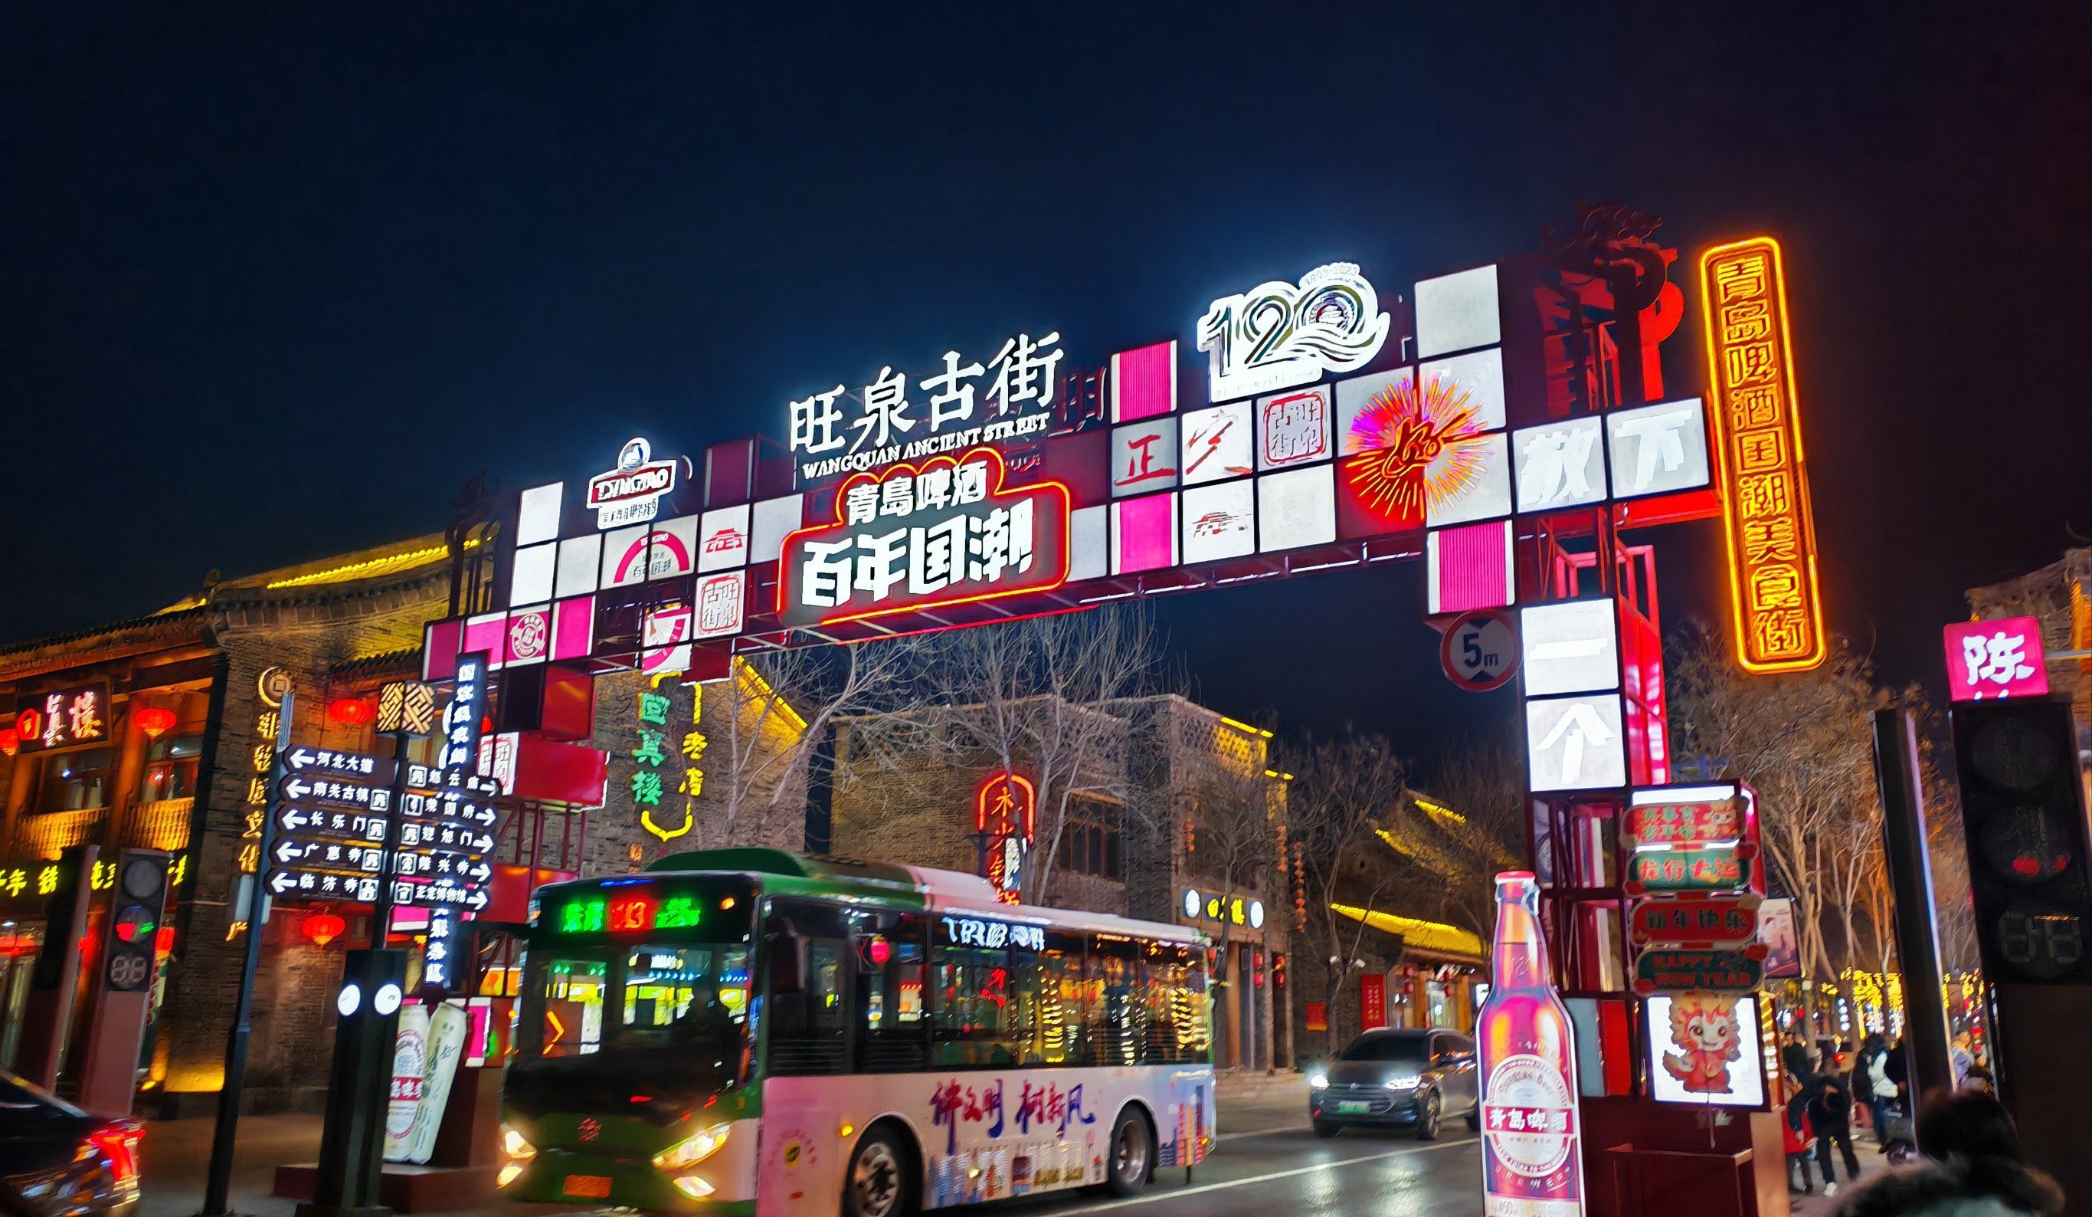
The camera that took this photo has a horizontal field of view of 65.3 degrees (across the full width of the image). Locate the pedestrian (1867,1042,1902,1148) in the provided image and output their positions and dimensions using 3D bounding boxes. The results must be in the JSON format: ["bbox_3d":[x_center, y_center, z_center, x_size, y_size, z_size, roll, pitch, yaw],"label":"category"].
[{"bbox_3d":[12.341,7.195,24.238,0.450,1.600,0.520,8,-16,-25],"label":"pedestrian"}]

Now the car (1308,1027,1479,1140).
[{"bbox_3d":[6.217,8.134,27.996,1.840,1.680,4.650,-7,-16,28],"label":"car"}]

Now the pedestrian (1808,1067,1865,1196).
[{"bbox_3d":[8.754,5.768,18.178,0.580,1.300,0.750,-4,-15,19],"label":"pedestrian"}]

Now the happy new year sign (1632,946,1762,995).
[{"bbox_3d":[4.029,2.236,10.094,0.773,0.295,0.060,-8,-17,31],"label":"happy new year sign"}]

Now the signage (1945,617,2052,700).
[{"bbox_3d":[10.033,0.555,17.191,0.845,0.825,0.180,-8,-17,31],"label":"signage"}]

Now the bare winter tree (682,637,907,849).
[{"bbox_3d":[-3.640,3.145,20.991,3.800,7.400,3.800,-8,-17,31],"label":"bare winter tree"}]

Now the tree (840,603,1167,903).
[{"bbox_3d":[-0.469,3.878,25.959,5.000,8.500,5.000,1,-14,0],"label":"tree"}]

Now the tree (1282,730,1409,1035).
[{"bbox_3d":[6.679,6.887,36.849,3.200,8.200,3.200,-8,-17,31],"label":"tree"}]

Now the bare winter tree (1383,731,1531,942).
[{"bbox_3d":[11.708,8.510,44.623,4.400,9.000,4.400,-8,-17,31],"label":"bare winter tree"}]

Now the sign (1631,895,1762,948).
[{"bbox_3d":[4.038,1.940,10.165,0.773,0.314,0.060,-8,-17,31],"label":"sign"}]

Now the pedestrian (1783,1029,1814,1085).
[{"bbox_3d":[8.095,5.452,17.755,0.500,1.680,0.320,-8,-17,31],"label":"pedestrian"}]

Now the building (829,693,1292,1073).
[{"bbox_3d":[0.417,7.378,40.587,9.170,8.908,7.532,-8,-17,31],"label":"building"}]

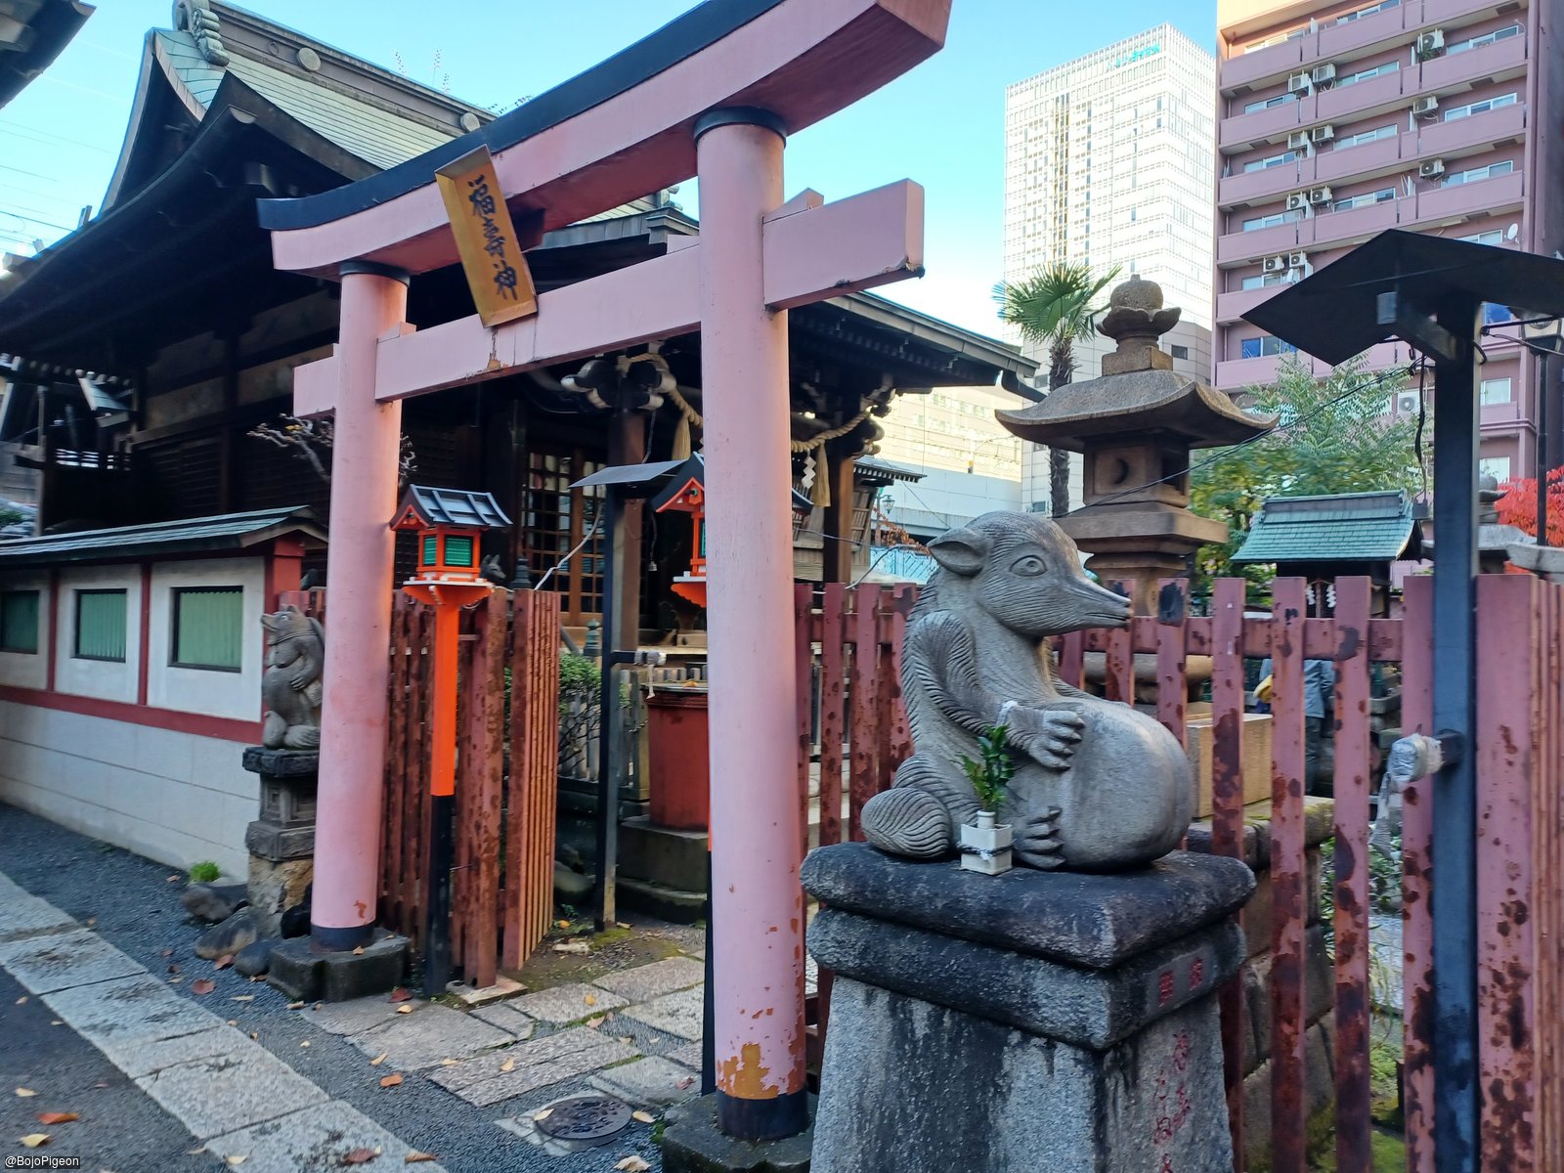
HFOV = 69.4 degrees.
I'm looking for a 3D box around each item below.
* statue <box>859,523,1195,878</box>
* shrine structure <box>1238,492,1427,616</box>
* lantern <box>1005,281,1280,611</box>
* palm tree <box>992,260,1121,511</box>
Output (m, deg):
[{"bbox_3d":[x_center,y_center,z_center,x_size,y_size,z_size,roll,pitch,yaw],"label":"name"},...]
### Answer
[{"bbox_3d":[0.552,0.215,2.520,0.680,0.770,0.480,0,-3,33],"label":"statue"},{"bbox_3d":[5.722,0.075,11.900,1.610,2.160,0.990,-1,-3,41],"label":"shrine structure"},{"bbox_3d":[1.221,-0.173,3.900,0.700,1.790,0.700,-1,-3,41],"label":"lantern"},{"bbox_3d":[3.171,-0.852,13.000,1.500,5.770,1.500,-1,-3,41],"label":"palm tree"}]

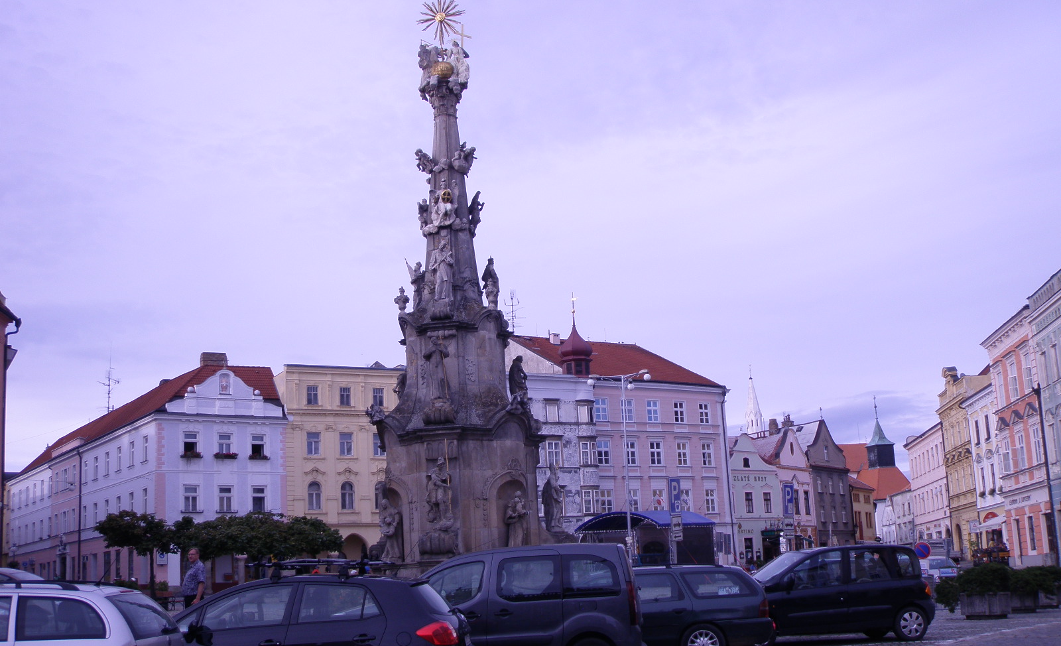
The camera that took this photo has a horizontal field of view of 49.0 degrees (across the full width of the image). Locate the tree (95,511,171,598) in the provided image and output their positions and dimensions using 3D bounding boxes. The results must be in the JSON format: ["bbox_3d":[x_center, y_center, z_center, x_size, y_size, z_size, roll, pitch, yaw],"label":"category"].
[{"bbox_3d":[-15.862,9.533,46.690,3.300,3.970,3.200,-2,-12,0],"label":"tree"}]

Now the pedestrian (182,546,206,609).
[{"bbox_3d":[-5.730,4.729,19.872,0.420,1.760,0.550,4,-13,-29],"label":"pedestrian"}]

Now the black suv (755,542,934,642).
[{"bbox_3d":[5.097,4.962,21.274,3.990,1.680,1.870,-1,-12,-7],"label":"black suv"}]

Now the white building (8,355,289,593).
[{"bbox_3d":[-35.143,15.049,101.835,9.400,17.300,52.000,5,-15,-32],"label":"white building"}]

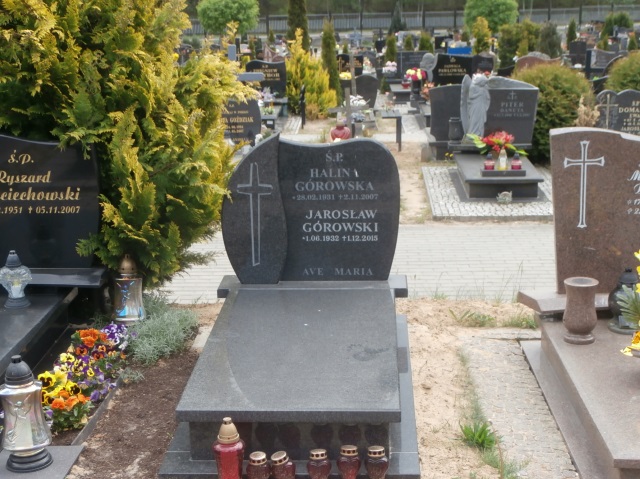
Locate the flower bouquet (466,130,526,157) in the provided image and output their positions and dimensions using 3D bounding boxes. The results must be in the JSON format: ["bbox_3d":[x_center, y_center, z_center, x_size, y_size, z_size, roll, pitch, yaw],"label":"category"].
[{"bbox_3d":[1.674,-0.887,9.958,0.570,0.290,0.380,-1,12,4],"label":"flower bouquet"}]

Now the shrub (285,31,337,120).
[{"bbox_3d":[-0.142,-2.785,17.546,0.840,1.430,0.800,-1,12,4],"label":"shrub"}]

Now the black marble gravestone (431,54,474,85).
[{"bbox_3d":[2.171,-2.737,17.265,0.670,0.630,0.120,-1,12,4],"label":"black marble gravestone"}]

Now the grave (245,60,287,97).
[{"bbox_3d":[-0.885,-2.648,17.466,0.670,0.610,0.120,-1,12,4],"label":"grave"}]

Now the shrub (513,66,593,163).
[{"bbox_3d":[3.128,-1.699,14.200,1.140,1.270,1.140,0,12,3],"label":"shrub"}]

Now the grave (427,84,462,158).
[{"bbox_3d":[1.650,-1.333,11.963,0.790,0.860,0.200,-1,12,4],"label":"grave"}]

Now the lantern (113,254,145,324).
[{"bbox_3d":[-1.152,0.301,6.350,0.187,0.405,0.187,0,12,3],"label":"lantern"}]

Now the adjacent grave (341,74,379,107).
[{"bbox_3d":[0.739,-2.759,19.700,0.700,0.640,0.130,0,12,3],"label":"adjacent grave"}]

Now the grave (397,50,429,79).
[{"bbox_3d":[2.201,-4.032,24.400,0.840,0.650,0.120,0,12,3],"label":"grave"}]

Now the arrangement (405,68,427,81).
[{"bbox_3d":[1.828,-3.149,20.100,0.400,0.250,0.360,0,12,3],"label":"arrangement"}]

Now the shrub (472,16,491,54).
[{"bbox_3d":[4.349,-5.229,28.332,0.520,1.470,0.520,-1,12,4],"label":"shrub"}]

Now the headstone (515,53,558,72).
[{"bbox_3d":[3.583,-2.683,17.245,0.730,0.630,0.130,-1,12,4],"label":"headstone"}]

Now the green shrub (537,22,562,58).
[{"bbox_3d":[7.426,-6.360,34.000,0.800,1.380,0.800,0,12,3],"label":"green shrub"}]

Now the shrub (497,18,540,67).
[{"bbox_3d":[5.697,-5.484,30.000,1.200,1.550,1.200,0,12,3],"label":"shrub"}]

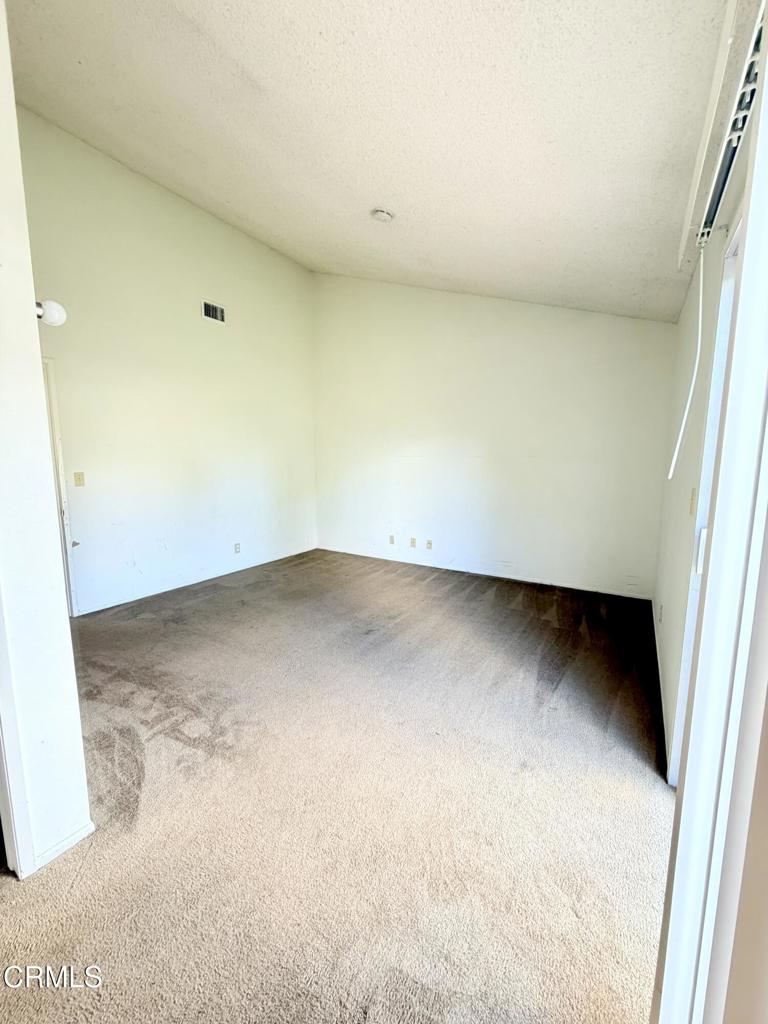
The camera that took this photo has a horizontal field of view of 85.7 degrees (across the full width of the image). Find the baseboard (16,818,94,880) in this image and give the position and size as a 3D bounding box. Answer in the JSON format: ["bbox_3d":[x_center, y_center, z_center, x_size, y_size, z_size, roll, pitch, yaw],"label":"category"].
[{"bbox_3d":[-1.105,1.129,1.404,0.018,0.058,0.201,5,9,31],"label":"baseboard"}]

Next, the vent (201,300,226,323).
[{"bbox_3d":[-1.768,-2.094,4.338,0.020,0.153,0.275,5,9,31],"label":"vent"}]

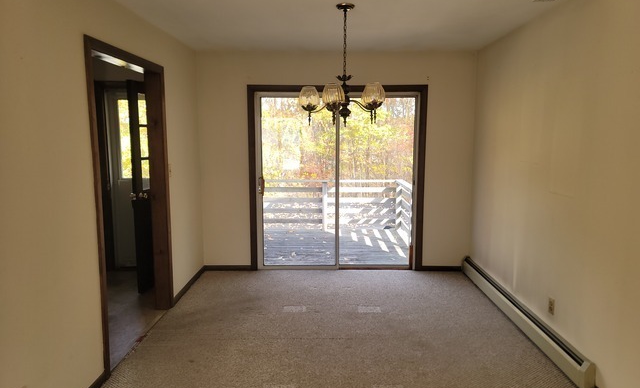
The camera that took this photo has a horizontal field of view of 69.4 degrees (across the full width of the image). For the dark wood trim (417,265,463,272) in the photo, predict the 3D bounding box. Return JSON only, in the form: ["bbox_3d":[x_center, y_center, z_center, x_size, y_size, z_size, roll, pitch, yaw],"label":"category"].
[{"bbox_3d":[1.395,0.848,5.221,0.470,0.061,0.020,0,8,1],"label":"dark wood trim"}]

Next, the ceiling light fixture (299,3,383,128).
[{"bbox_3d":[0.152,-0.874,3.163,0.605,0.815,0.635,0,8,1],"label":"ceiling light fixture"}]

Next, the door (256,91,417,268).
[{"bbox_3d":[0.192,-0.124,5.200,1.801,2.001,0.099,0,8,1],"label":"door"}]

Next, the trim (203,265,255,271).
[{"bbox_3d":[-1.045,0.844,5.255,0.540,0.061,0.020,0,8,1],"label":"trim"}]

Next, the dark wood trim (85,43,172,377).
[{"bbox_3d":[-1.401,0.054,3.419,0.145,2.111,1.315,0,8,1],"label":"dark wood trim"}]

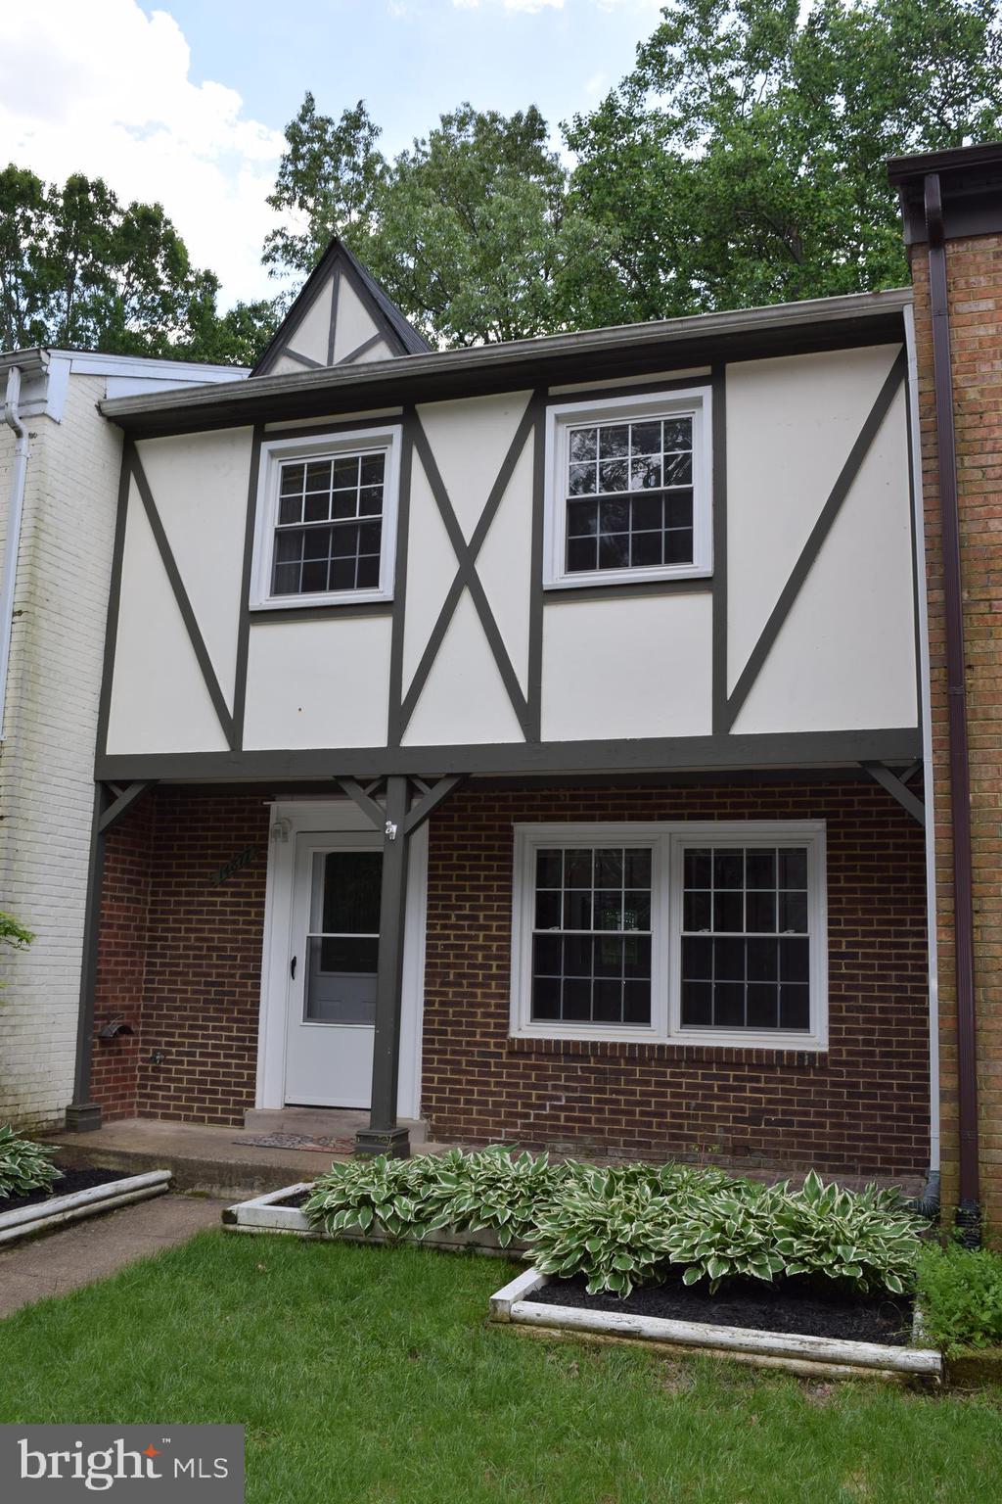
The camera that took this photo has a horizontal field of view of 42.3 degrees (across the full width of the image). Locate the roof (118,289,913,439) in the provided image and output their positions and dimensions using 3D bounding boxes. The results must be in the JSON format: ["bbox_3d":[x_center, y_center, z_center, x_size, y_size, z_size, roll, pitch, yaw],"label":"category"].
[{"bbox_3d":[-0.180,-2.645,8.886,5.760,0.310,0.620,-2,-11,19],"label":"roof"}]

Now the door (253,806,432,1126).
[{"bbox_3d":[-1.148,1.483,9.473,1.293,2.268,0.141,-2,-9,19],"label":"door"}]

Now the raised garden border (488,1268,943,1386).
[{"bbox_3d":[0.953,2.492,5.647,1.940,0.160,0.950,-2,-10,19],"label":"raised garden border"}]

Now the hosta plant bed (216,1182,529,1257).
[{"bbox_3d":[-0.538,2.634,7.237,1.858,0.167,0.838,-2,-9,19],"label":"hosta plant bed"}]

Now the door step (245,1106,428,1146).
[{"bbox_3d":[-1.183,2.679,9.308,1.449,0.146,0.222,-2,-9,19],"label":"door step"}]

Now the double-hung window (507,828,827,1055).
[{"bbox_3d":[1.090,1.212,8.703,2.161,1.485,0.111,-2,-9,19],"label":"double-hung window"}]

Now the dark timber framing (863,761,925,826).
[{"bbox_3d":[2.316,0.249,7.648,0.389,0.404,0.101,-2,-9,19],"label":"dark timber framing"}]

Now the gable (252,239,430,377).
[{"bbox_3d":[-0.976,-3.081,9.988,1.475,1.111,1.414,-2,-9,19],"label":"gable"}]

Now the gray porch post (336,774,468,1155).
[{"bbox_3d":[-0.694,1.388,8.540,0.975,2.505,0.263,-2,-9,19],"label":"gray porch post"}]

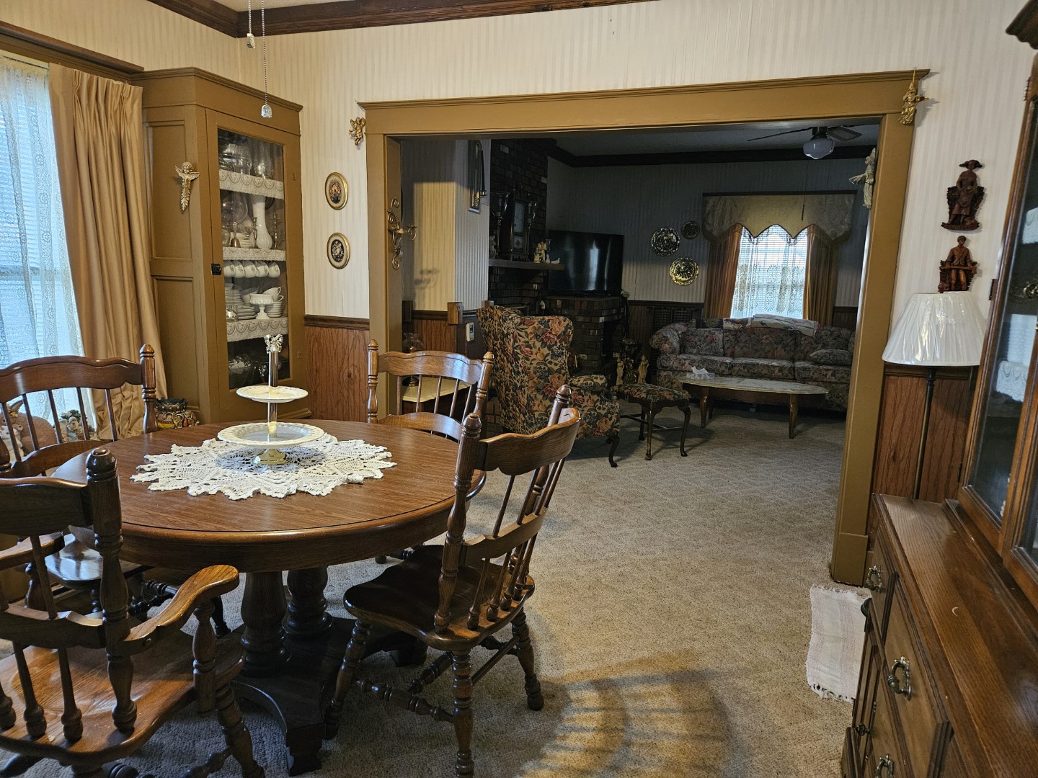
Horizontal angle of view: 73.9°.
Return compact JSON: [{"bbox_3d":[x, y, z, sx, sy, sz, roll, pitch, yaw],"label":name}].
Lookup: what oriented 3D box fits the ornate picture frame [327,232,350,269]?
[{"bbox_3d":[-0.985,-0.757,3.790,0.138,0.197,0.022,6,12,20],"label":"ornate picture frame"}]

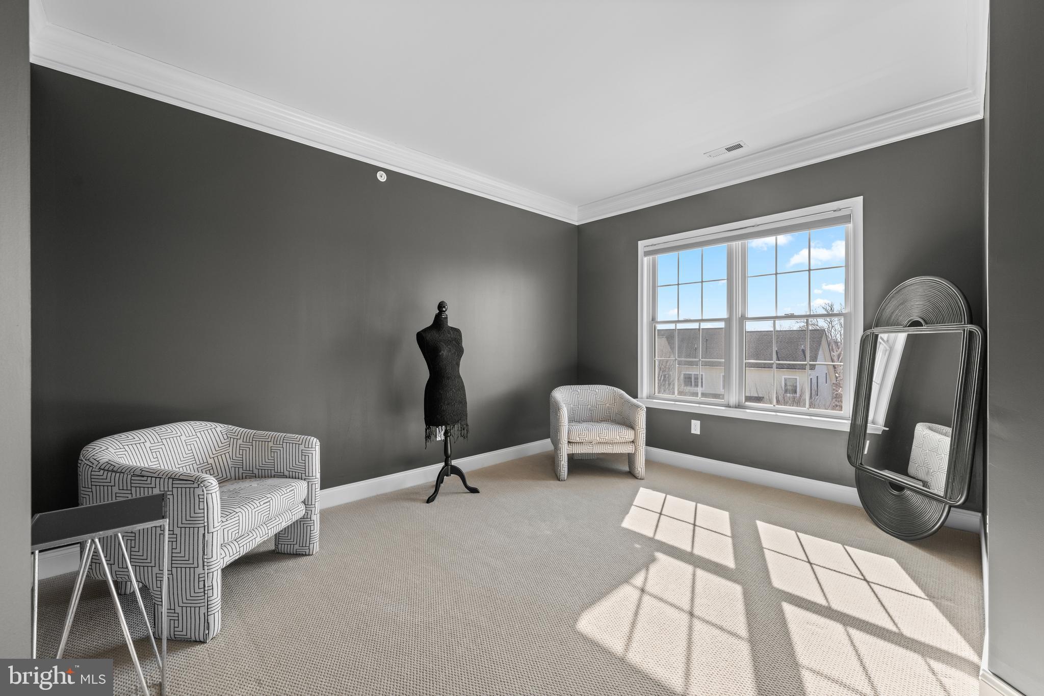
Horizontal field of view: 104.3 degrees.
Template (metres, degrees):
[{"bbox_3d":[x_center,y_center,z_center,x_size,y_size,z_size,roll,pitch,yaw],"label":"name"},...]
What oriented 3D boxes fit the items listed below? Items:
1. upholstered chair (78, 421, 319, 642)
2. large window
[{"bbox_3d":[-1.538,0.765,1.947,0.736,0.736,0.742,0,1,7],"label":"upholstered chair"},{"bbox_3d":[1.804,-0.235,3.477,0.120,1.650,1.739,-1,1,-43],"label":"large window"}]

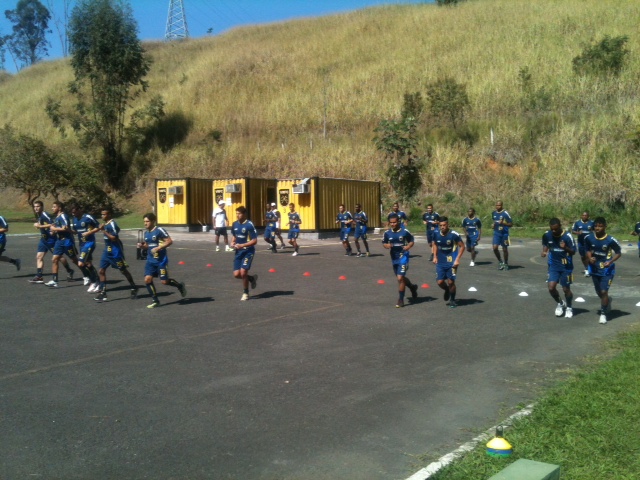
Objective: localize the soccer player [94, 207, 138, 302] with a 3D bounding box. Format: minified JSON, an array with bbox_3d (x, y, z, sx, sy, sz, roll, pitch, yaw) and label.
[{"bbox_3d":[-3.922,0.288,12.410,0.570,1.774,0.800,4,5,42],"label":"soccer player"}]

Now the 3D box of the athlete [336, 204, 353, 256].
[{"bbox_3d":[0.829,-0.328,22.364,0.550,1.760,0.580,2,4,25],"label":"athlete"}]

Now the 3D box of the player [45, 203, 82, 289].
[{"bbox_3d":[-5.524,0.081,13.937,0.550,1.812,0.720,4,6,44],"label":"player"}]

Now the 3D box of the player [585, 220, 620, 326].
[{"bbox_3d":[4.695,0.507,10.756,0.620,1.767,0.680,3,5,38],"label":"player"}]

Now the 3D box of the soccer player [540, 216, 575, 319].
[{"bbox_3d":[4.109,0.488,11.173,0.600,1.709,0.500,3,5,30],"label":"soccer player"}]

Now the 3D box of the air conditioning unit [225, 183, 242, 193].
[{"bbox_3d":[-4.253,-2.547,32.000,0.560,0.410,0.500,3,4,27],"label":"air conditioning unit"}]

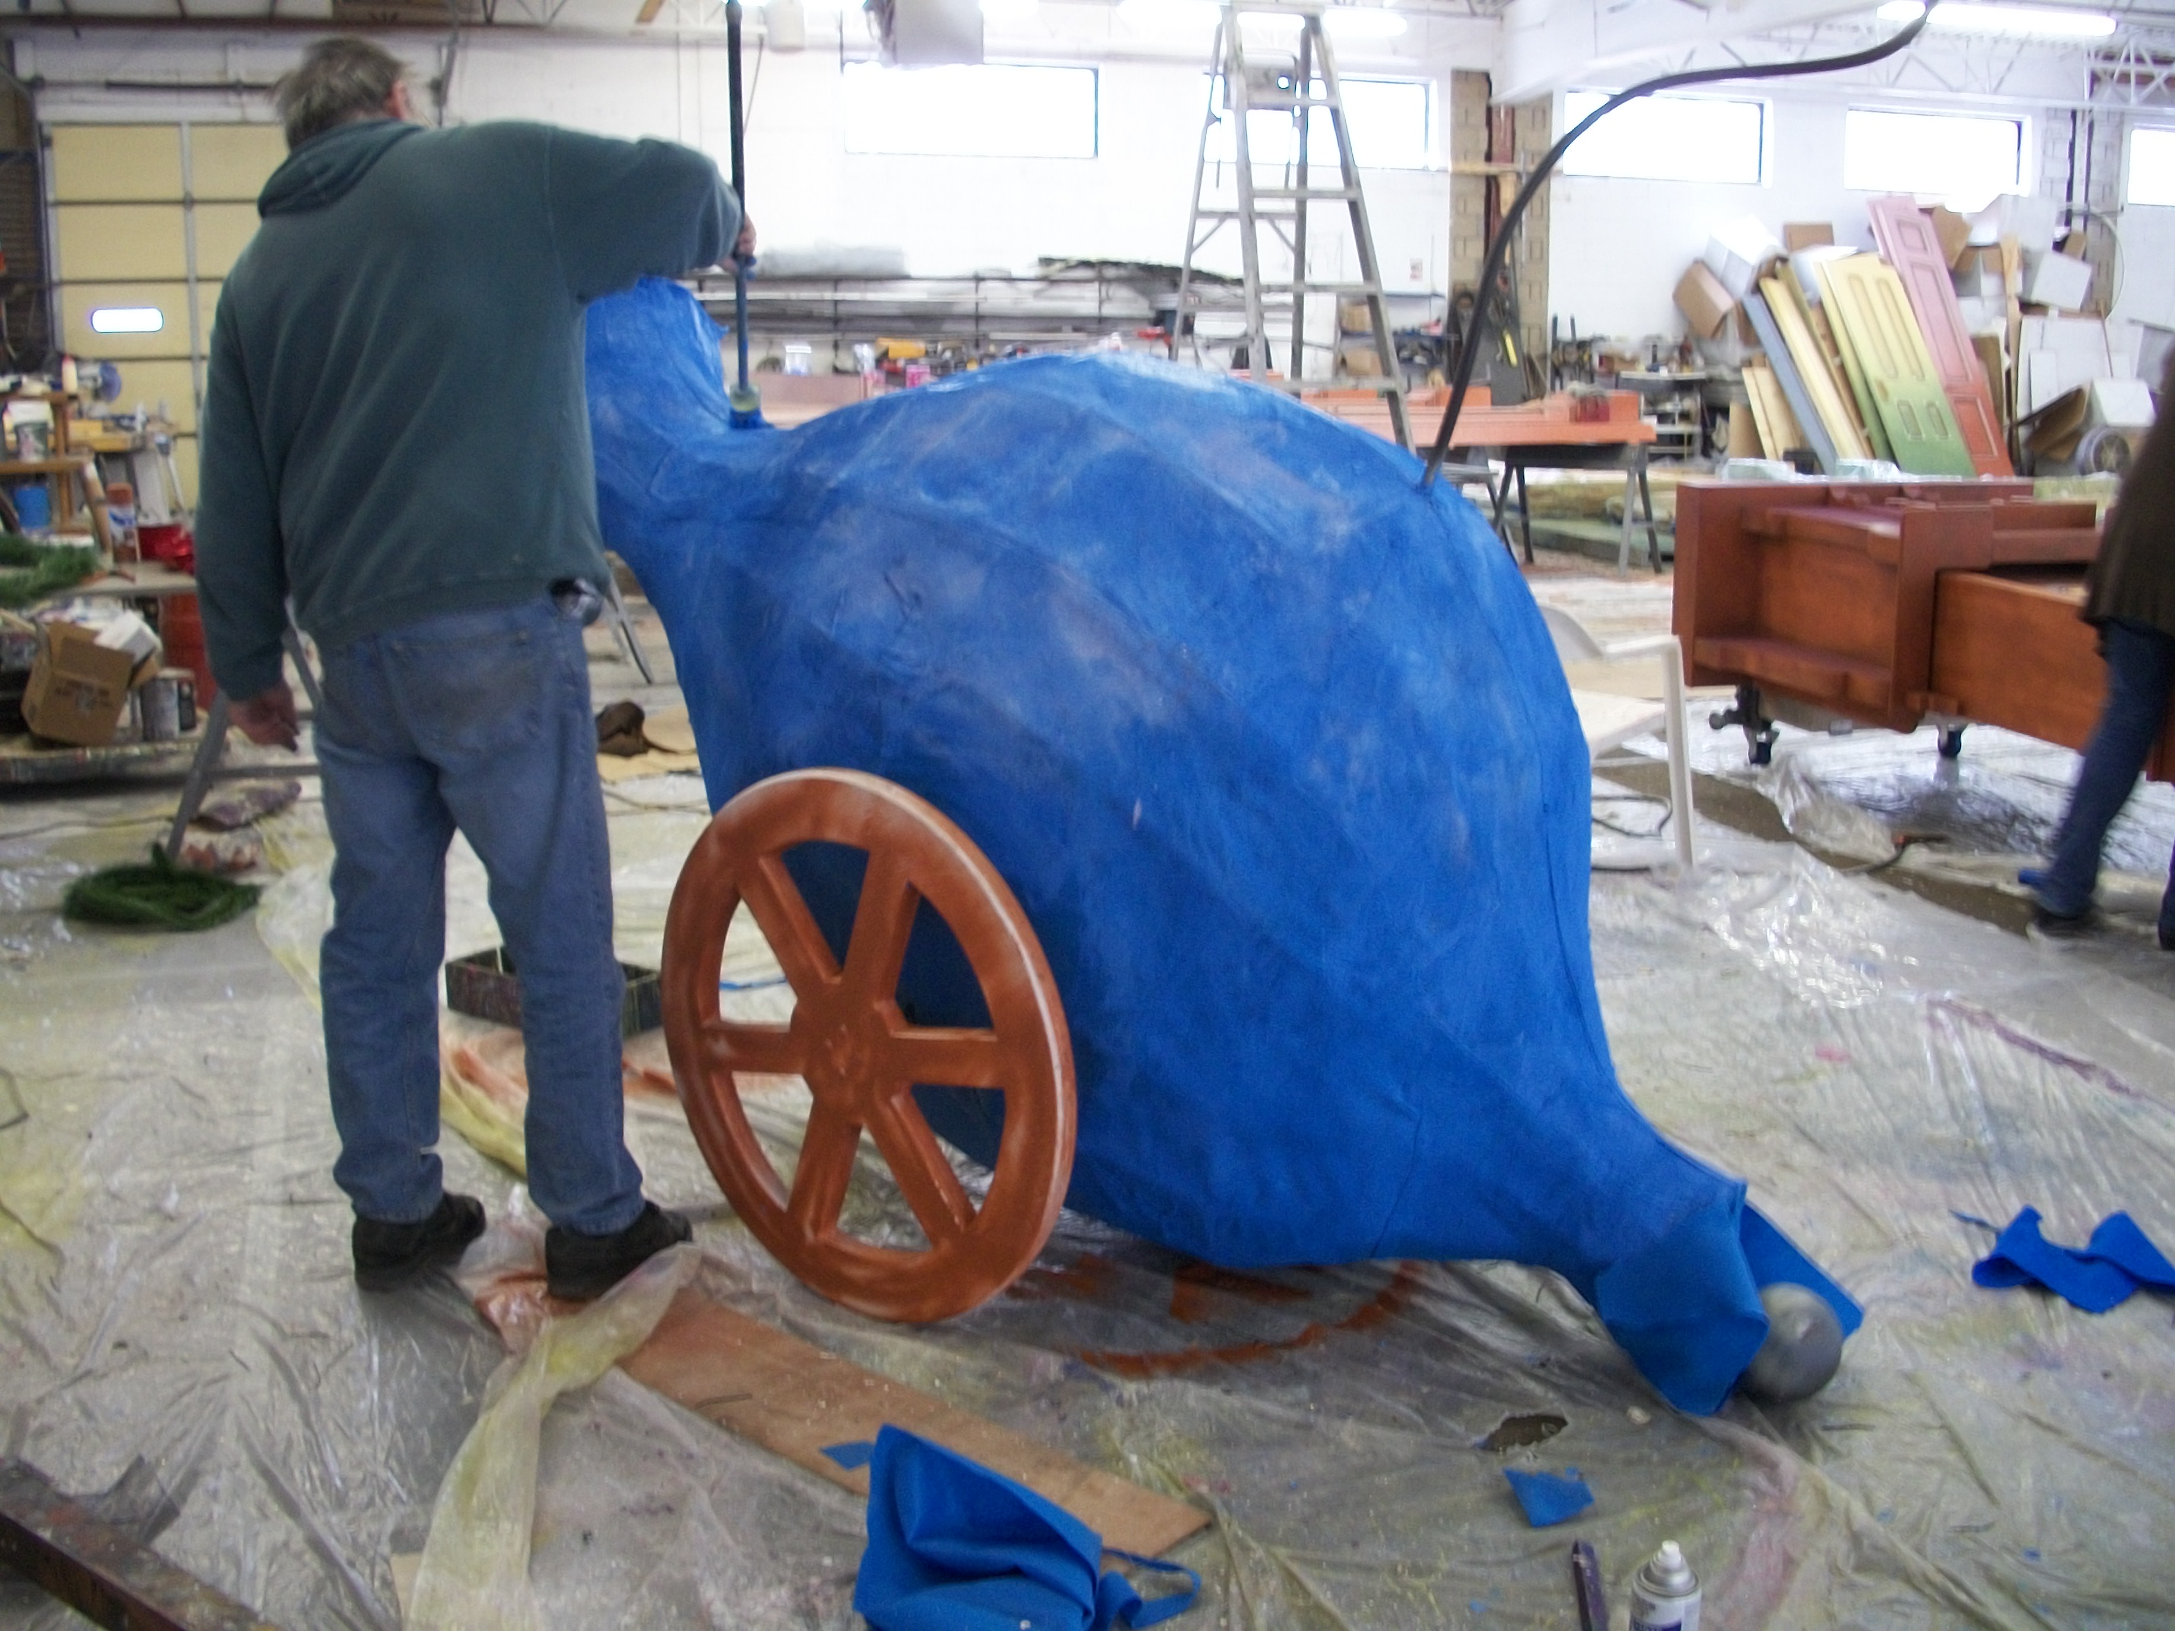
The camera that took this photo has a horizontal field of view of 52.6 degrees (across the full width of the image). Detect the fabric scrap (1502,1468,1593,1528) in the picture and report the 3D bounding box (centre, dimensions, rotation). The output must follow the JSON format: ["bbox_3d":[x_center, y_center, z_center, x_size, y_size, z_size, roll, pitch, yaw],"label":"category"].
[{"bbox_3d":[0.545,0.789,2.573,0.095,0.020,0.130,0,10,5],"label":"fabric scrap"}]

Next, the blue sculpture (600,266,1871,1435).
[{"bbox_3d":[0.079,-0.077,3.279,2.250,1.480,1.200,7,13,37],"label":"blue sculpture"}]

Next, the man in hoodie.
[{"bbox_3d":[-0.842,-0.212,3.253,0.680,1.770,0.620,4,11,22],"label":"man in hoodie"}]

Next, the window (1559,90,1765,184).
[{"bbox_3d":[5.589,-6.598,21.400,2.250,0.830,0.100,-4,11,-17],"label":"window"}]

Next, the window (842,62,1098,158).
[{"bbox_3d":[-1.042,-6.213,19.400,2.250,0.830,0.100,-4,11,-17],"label":"window"}]

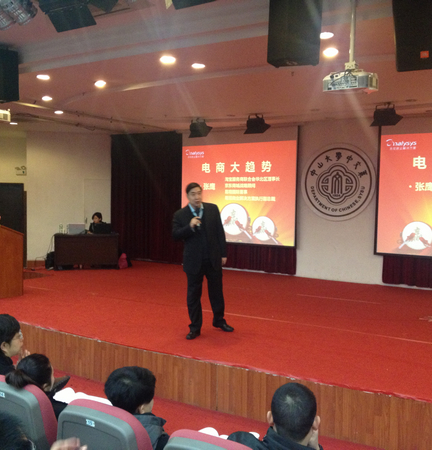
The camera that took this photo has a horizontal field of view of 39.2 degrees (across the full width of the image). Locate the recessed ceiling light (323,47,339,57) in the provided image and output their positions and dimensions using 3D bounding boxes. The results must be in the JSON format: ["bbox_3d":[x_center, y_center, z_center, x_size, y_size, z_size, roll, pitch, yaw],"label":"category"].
[{"bbox_3d":[1.204,-1.820,6.381,0.155,0.060,0.155,1,3,0],"label":"recessed ceiling light"}]

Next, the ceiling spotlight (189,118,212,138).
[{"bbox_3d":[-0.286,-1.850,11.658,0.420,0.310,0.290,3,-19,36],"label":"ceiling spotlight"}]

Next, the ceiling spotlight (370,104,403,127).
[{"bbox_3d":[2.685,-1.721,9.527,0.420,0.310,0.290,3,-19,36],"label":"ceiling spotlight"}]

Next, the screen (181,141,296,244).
[{"bbox_3d":[0.399,-0.680,12.994,2.960,2.160,0.080,3,3,36],"label":"screen"}]

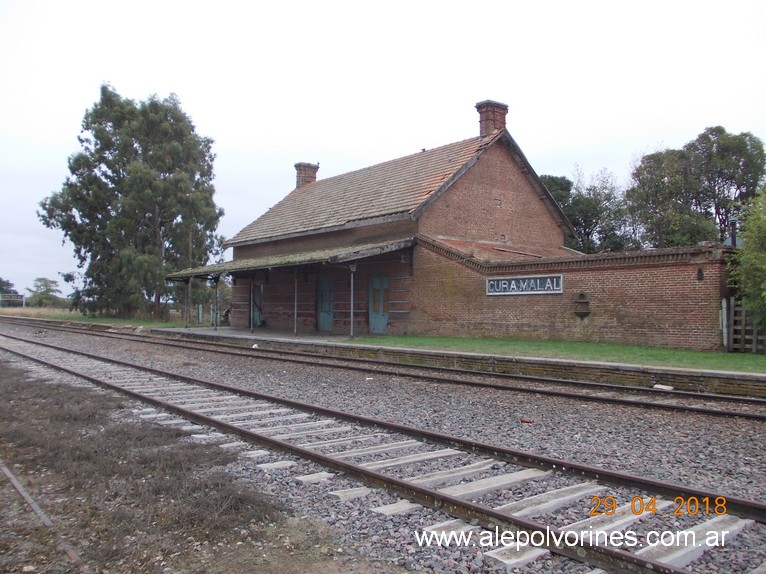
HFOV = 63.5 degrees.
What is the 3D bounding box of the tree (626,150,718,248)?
[{"bbox_3d":[20.887,-3.592,44.811,7.000,12.660,6.800,-1,-2,25],"label":"tree"}]

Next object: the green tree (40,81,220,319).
[{"bbox_3d":[-24.459,-8.222,59.660,17.500,22.800,15.500,1,-2,-22],"label":"green tree"}]

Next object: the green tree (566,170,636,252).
[{"bbox_3d":[16.428,-3.099,46.824,6.000,11.790,6.000,-1,-2,19],"label":"green tree"}]

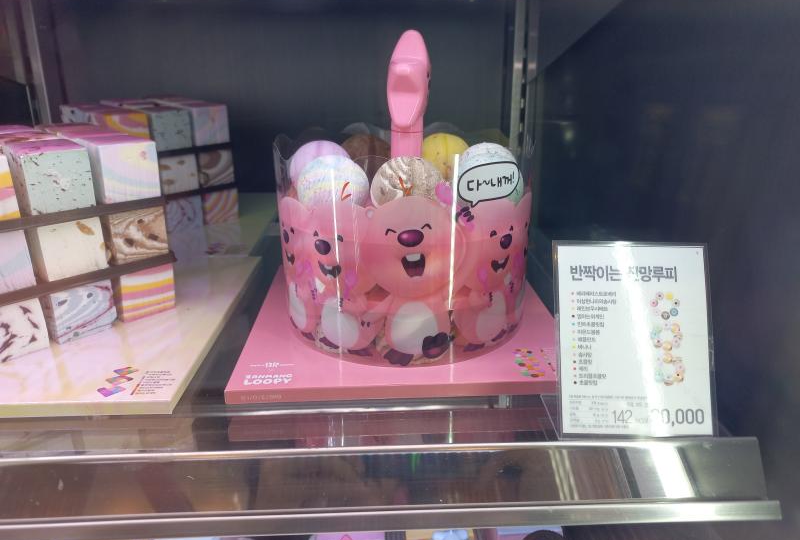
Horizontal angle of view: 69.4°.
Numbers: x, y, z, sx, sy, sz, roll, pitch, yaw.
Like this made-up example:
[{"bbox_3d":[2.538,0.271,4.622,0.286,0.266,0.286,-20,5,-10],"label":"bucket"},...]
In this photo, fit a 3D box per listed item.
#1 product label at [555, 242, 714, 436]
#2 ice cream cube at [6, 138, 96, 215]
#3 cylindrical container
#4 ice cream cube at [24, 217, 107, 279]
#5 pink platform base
[{"bbox_3d":[0.136,0.040,0.336,0.091,0.113,0.005,0,-5,0],"label":"product label"},{"bbox_3d":[-0.245,-0.065,0.405,0.040,0.040,0.040,18,27,40],"label":"ice cream cube"},{"bbox_3d":[0.004,-0.033,0.449,0.185,0.141,0.185,0,20,0],"label":"cylindrical container"},{"bbox_3d":[-0.245,-0.020,0.422,0.040,0.040,0.040,18,27,40],"label":"ice cream cube"},{"bbox_3d":[0.003,0.037,0.477,0.235,0.010,0.235,-1,20,-2],"label":"pink platform base"}]

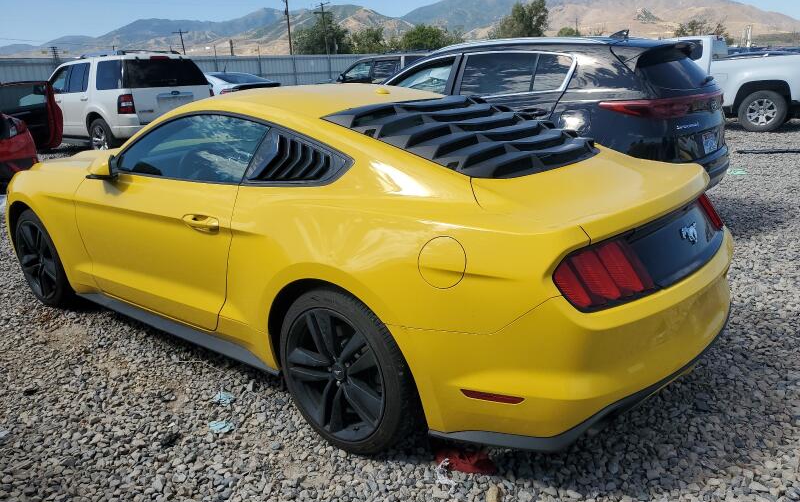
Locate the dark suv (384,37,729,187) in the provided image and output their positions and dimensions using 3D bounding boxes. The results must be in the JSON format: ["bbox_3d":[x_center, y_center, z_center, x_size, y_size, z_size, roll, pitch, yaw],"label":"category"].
[{"bbox_3d":[0.950,-1.330,6.420,4.480,1.645,1.860,12,21,39],"label":"dark suv"}]

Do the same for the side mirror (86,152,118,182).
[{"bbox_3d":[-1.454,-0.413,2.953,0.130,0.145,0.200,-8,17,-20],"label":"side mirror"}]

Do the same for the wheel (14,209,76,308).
[{"bbox_3d":[-2.289,0.036,3.994,0.687,0.687,0.240,11,20,37],"label":"wheel"}]

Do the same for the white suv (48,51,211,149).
[{"bbox_3d":[-5.748,-2.886,11.874,4.920,1.840,1.900,12,22,38],"label":"white suv"}]

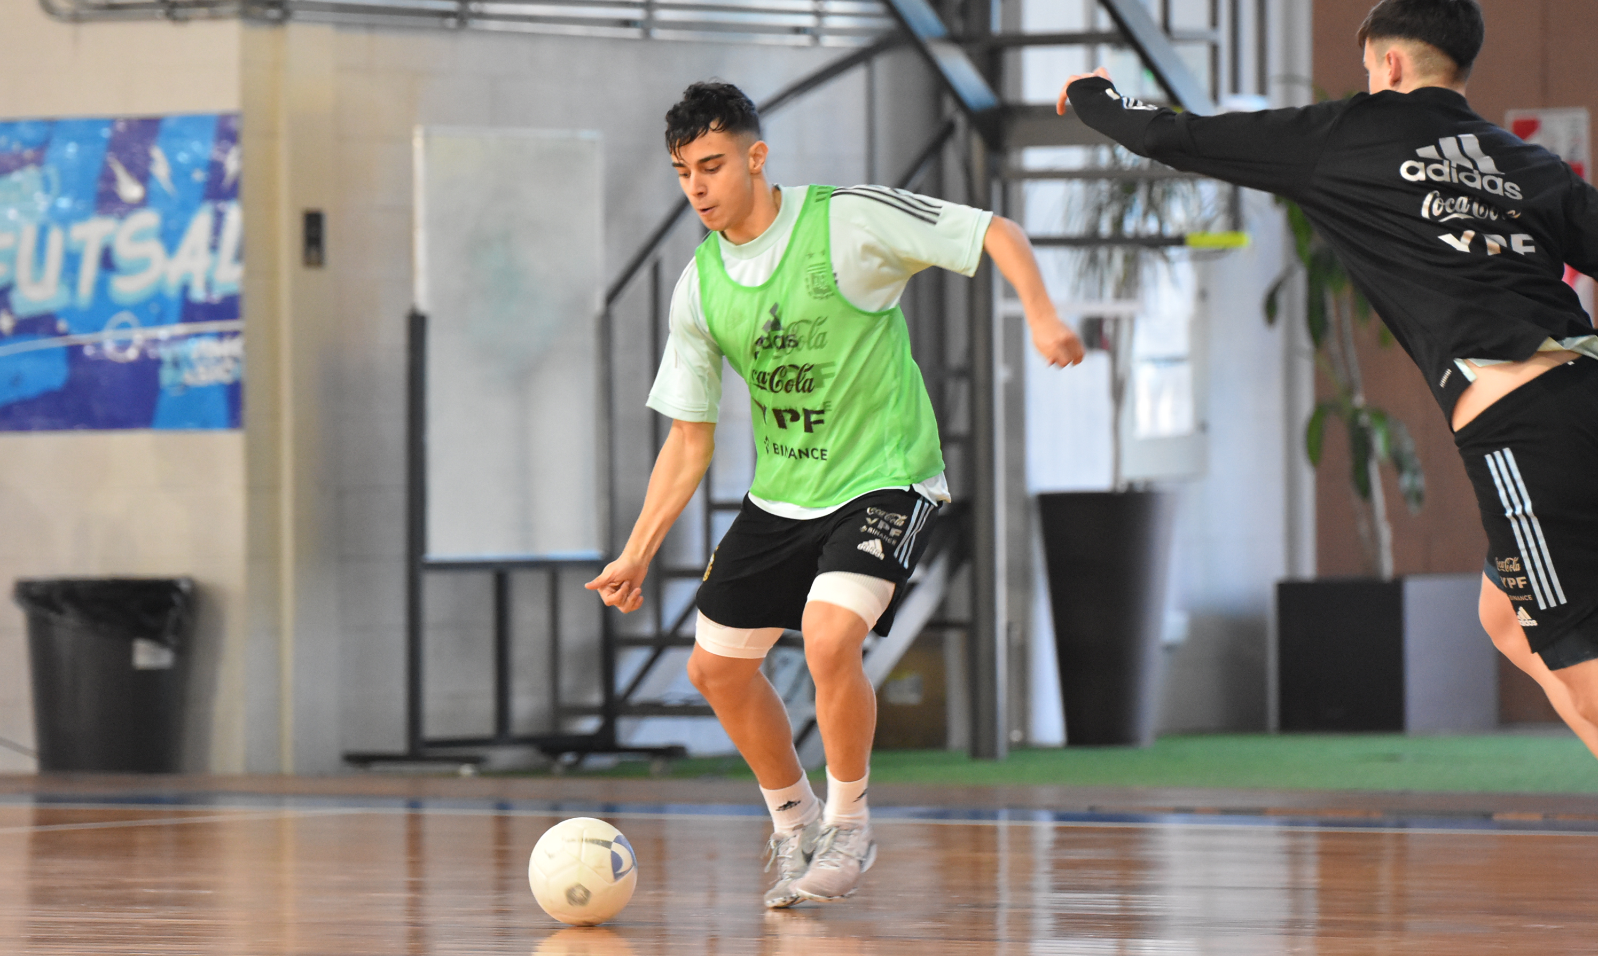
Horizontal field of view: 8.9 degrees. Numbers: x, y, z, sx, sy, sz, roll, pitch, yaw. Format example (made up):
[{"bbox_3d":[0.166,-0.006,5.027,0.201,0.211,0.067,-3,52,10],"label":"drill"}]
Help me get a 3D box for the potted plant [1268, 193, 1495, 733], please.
[{"bbox_3d":[1.875,-0.180,33.300,0.660,2.000,0.660,0,0,37],"label":"potted plant"}]

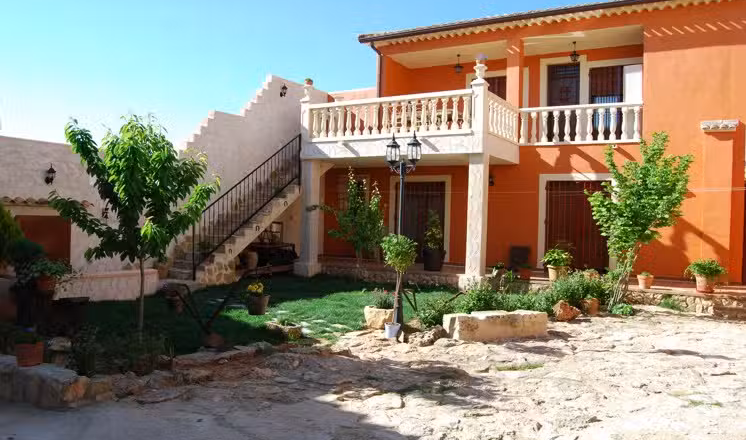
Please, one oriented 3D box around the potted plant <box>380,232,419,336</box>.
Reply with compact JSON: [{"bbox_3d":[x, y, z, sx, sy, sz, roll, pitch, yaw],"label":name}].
[{"bbox_3d":[0.333,0.830,7.050,0.470,1.300,0.470,1,1,3],"label":"potted plant"}]

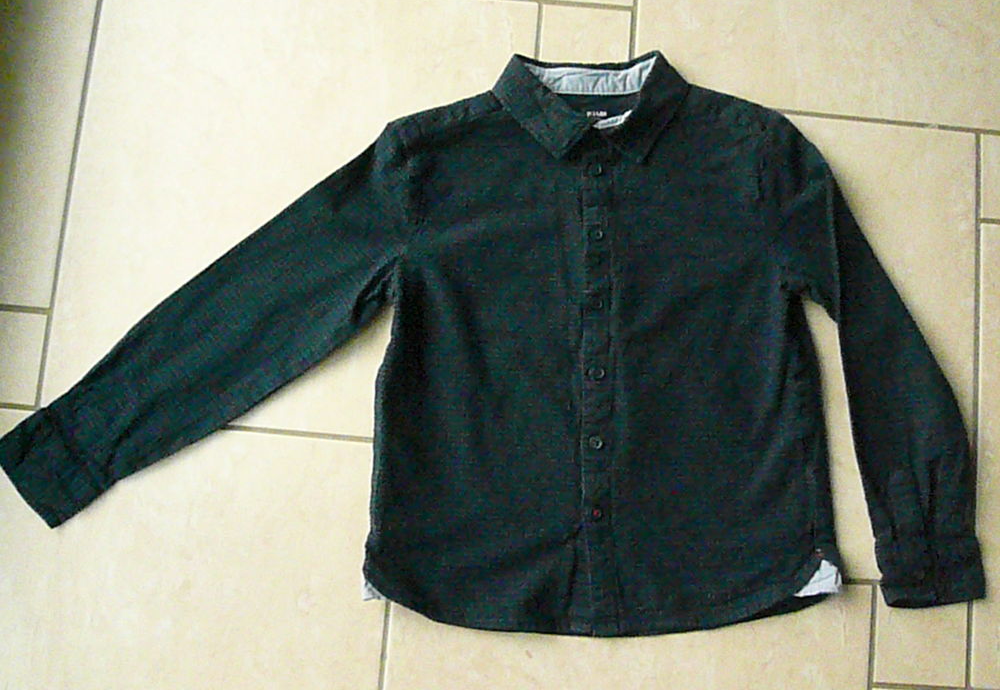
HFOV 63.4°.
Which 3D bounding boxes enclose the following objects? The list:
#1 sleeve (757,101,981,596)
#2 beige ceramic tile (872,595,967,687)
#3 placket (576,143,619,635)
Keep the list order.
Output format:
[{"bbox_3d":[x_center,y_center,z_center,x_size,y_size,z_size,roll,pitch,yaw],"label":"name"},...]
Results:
[{"bbox_3d":[0.277,0.002,0.614,0.100,0.028,0.397,-16,84,-2],"label":"sleeve"},{"bbox_3d":[0.315,0.218,0.609,0.072,0.010,0.072,5,83,1],"label":"beige ceramic tile"},{"bbox_3d":[0.075,0.026,0.611,0.027,0.010,0.372,0,83,0],"label":"placket"}]

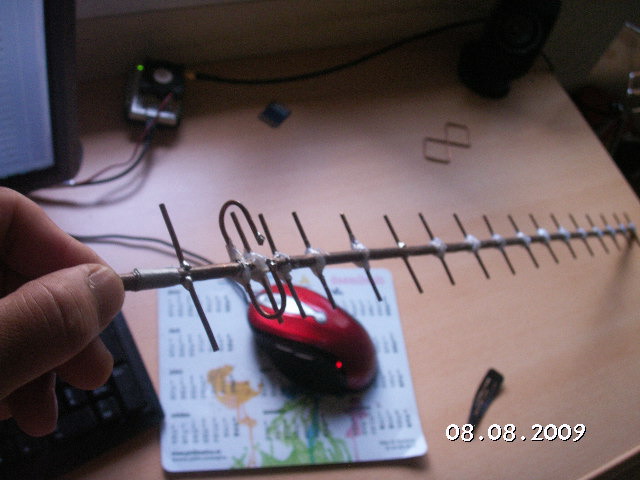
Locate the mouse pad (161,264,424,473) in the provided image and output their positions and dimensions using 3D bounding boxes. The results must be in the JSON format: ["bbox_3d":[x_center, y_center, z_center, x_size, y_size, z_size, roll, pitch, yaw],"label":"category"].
[{"bbox_3d":[-0.027,0.107,0.619,0.230,0.004,0.186,2,59,-17],"label":"mouse pad"}]

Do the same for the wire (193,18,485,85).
[{"bbox_3d":[0.044,-0.227,0.832,0.440,0.030,0.045,-14,65,-25],"label":"wire"}]

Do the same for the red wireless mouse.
[{"bbox_3d":[-0.004,0.083,0.615,0.121,0.041,0.074,36,55,5],"label":"red wireless mouse"}]

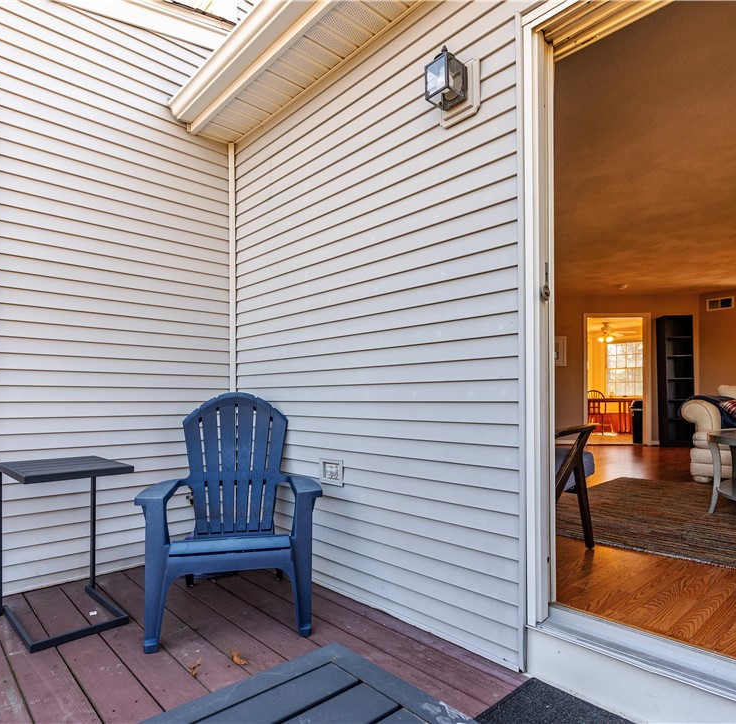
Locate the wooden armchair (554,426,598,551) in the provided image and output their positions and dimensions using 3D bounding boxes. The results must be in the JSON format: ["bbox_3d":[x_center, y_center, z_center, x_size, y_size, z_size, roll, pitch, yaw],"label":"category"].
[{"bbox_3d":[0.645,0.527,2.330,0.650,0.750,0.620,3,-4,-44],"label":"wooden armchair"}]

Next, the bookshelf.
[{"bbox_3d":[4.720,0.295,7.420,0.420,2.000,0.290,0,-3,4],"label":"bookshelf"}]

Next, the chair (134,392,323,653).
[{"bbox_3d":[-0.598,0.619,2.200,0.690,0.950,0.800,1,-3,-12],"label":"chair"}]

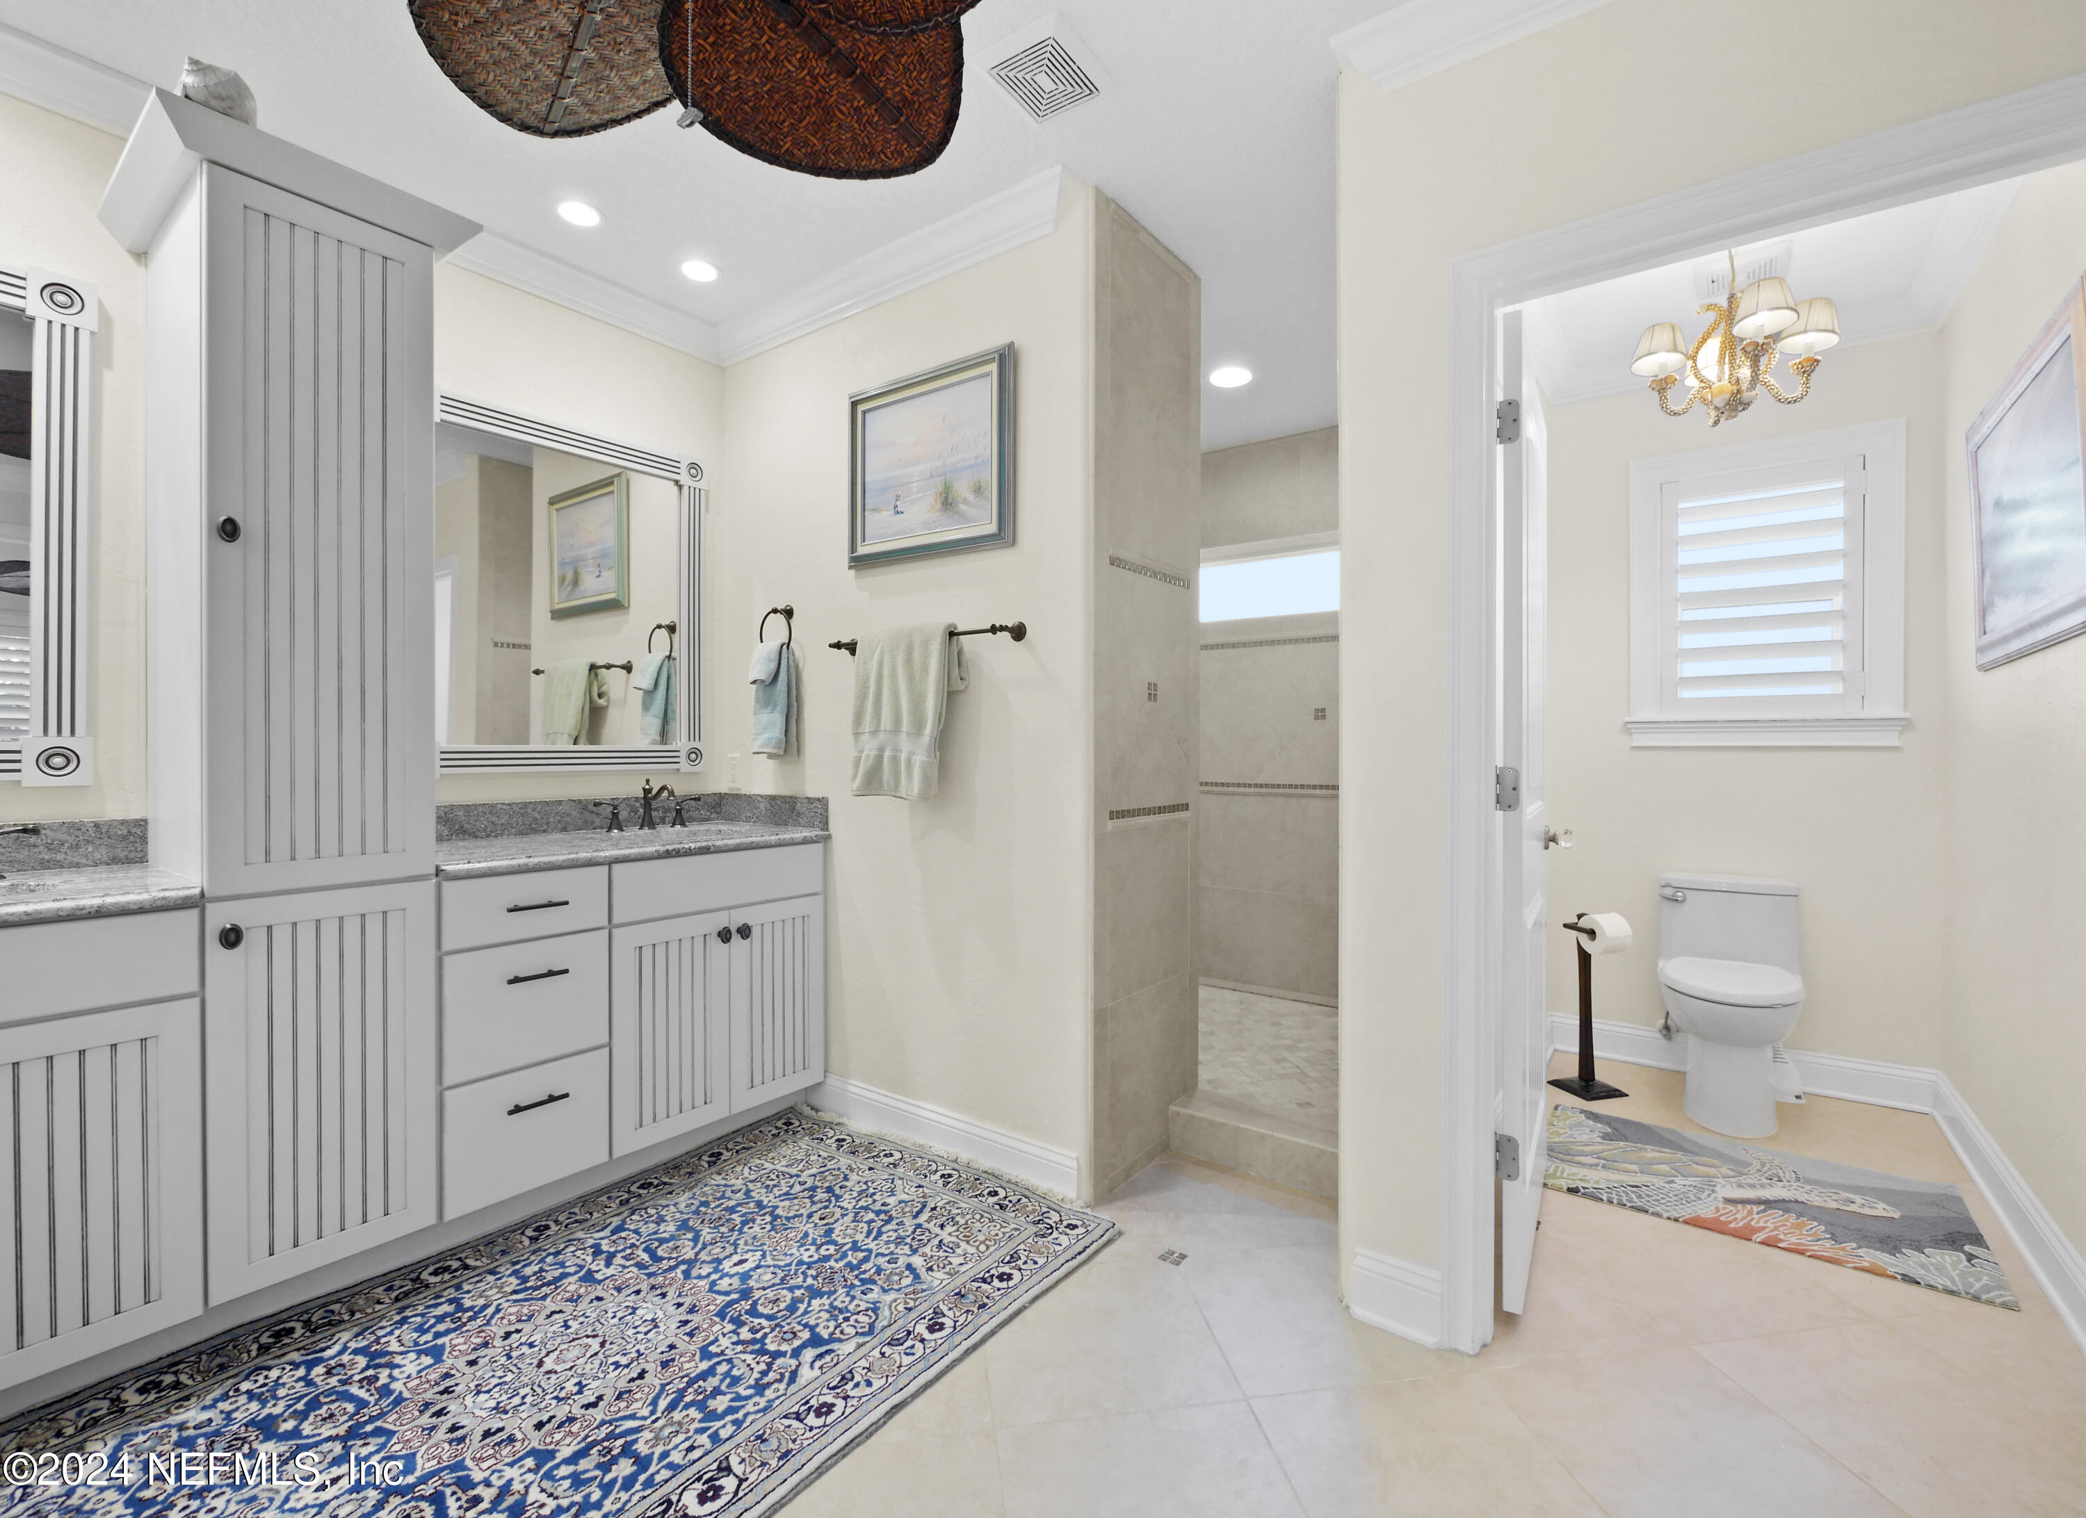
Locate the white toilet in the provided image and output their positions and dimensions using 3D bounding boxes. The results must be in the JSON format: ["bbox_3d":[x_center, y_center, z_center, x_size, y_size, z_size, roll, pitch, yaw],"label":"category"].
[{"bbox_3d":[2.199,0.782,2.700,0.385,0.735,0.700,0,0,37],"label":"white toilet"}]

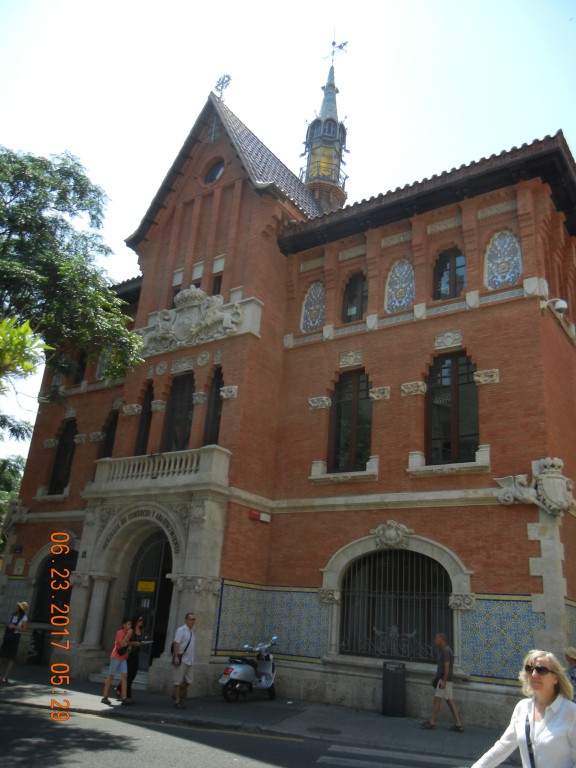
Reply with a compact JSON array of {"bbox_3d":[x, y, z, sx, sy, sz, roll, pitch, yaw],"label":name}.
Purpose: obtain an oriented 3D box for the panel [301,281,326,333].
[{"bbox_3d":[0.742,-2.136,18.425,0.750,1.400,0.100,-10,-24,34],"label":"panel"}]

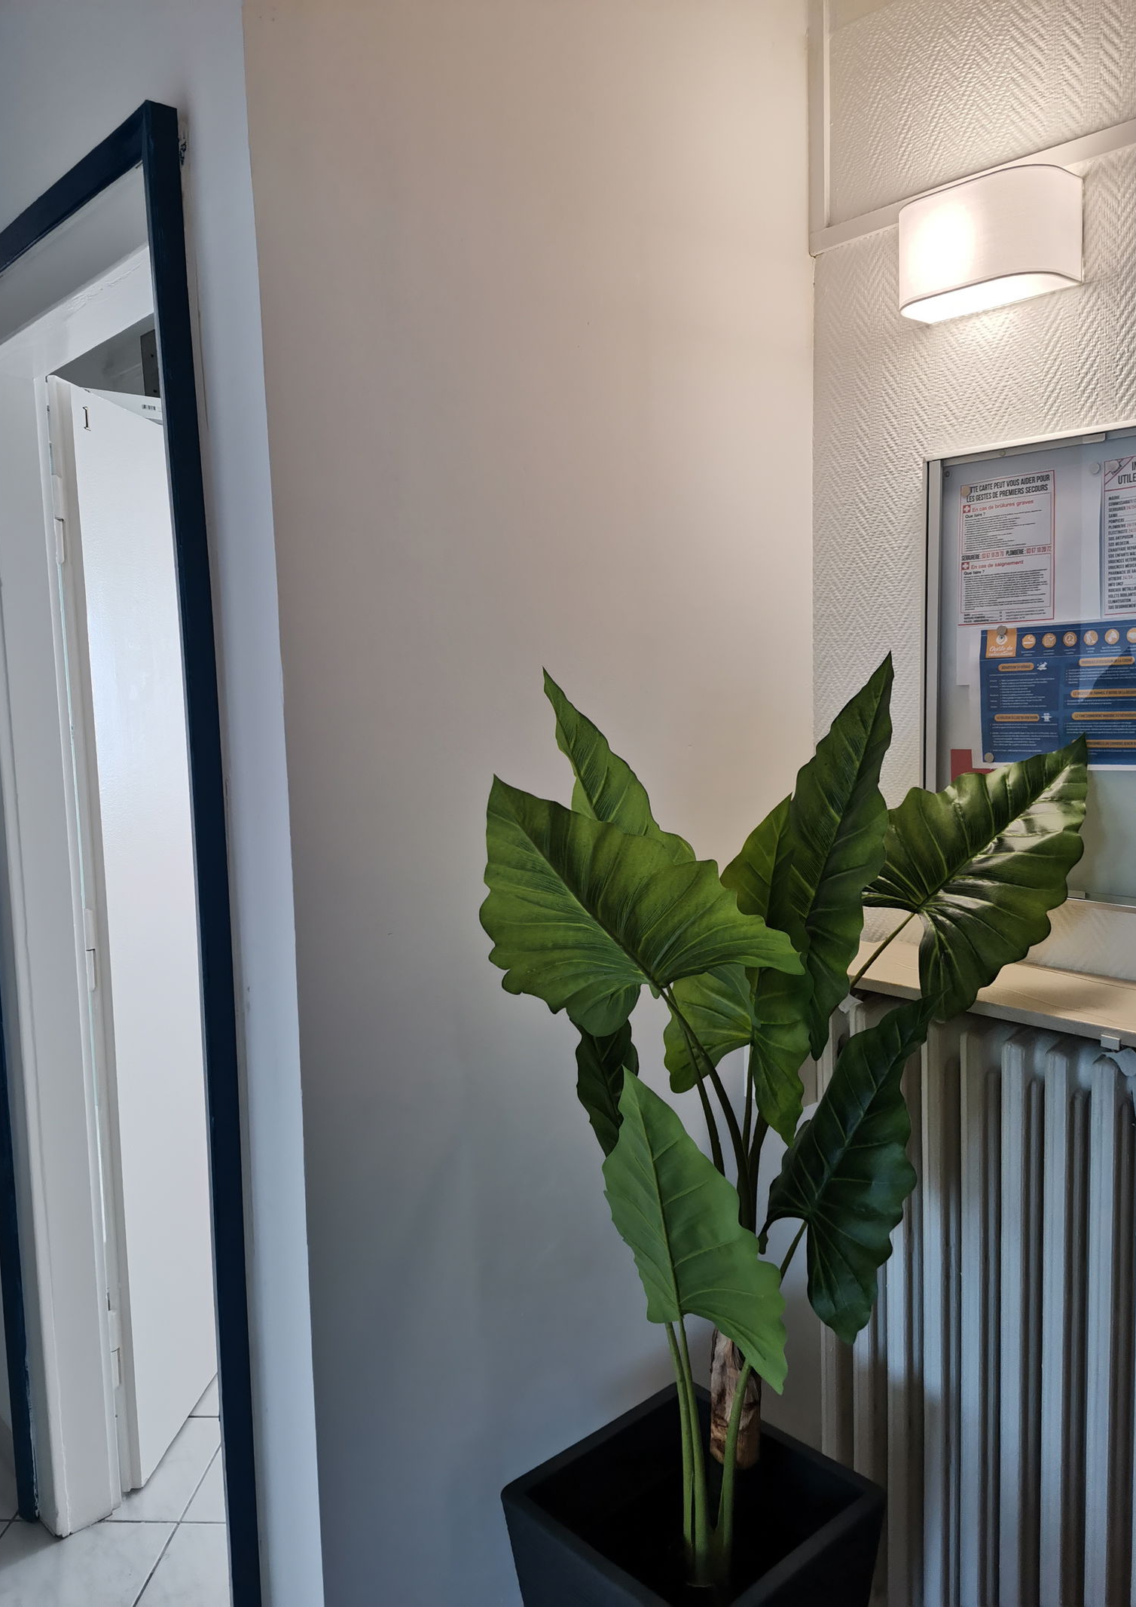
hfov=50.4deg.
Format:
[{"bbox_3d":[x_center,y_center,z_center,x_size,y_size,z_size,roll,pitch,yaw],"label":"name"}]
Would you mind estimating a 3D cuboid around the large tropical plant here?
[{"bbox_3d":[0.265,0.407,1.420,0.700,1.160,0.440,-1,6,0],"label":"large tropical plant"}]

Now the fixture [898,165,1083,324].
[{"bbox_3d":[0.588,-0.793,1.717,0.122,0.141,0.236,-7,8,-42],"label":"fixture"}]

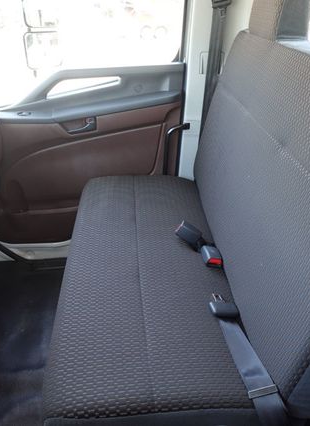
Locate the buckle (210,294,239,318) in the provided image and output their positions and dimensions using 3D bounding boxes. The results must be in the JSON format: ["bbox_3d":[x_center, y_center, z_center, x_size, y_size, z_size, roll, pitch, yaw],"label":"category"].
[{"bbox_3d":[0.174,0.240,0.921,0.058,0.020,0.066,-2,32,-4],"label":"buckle"}]

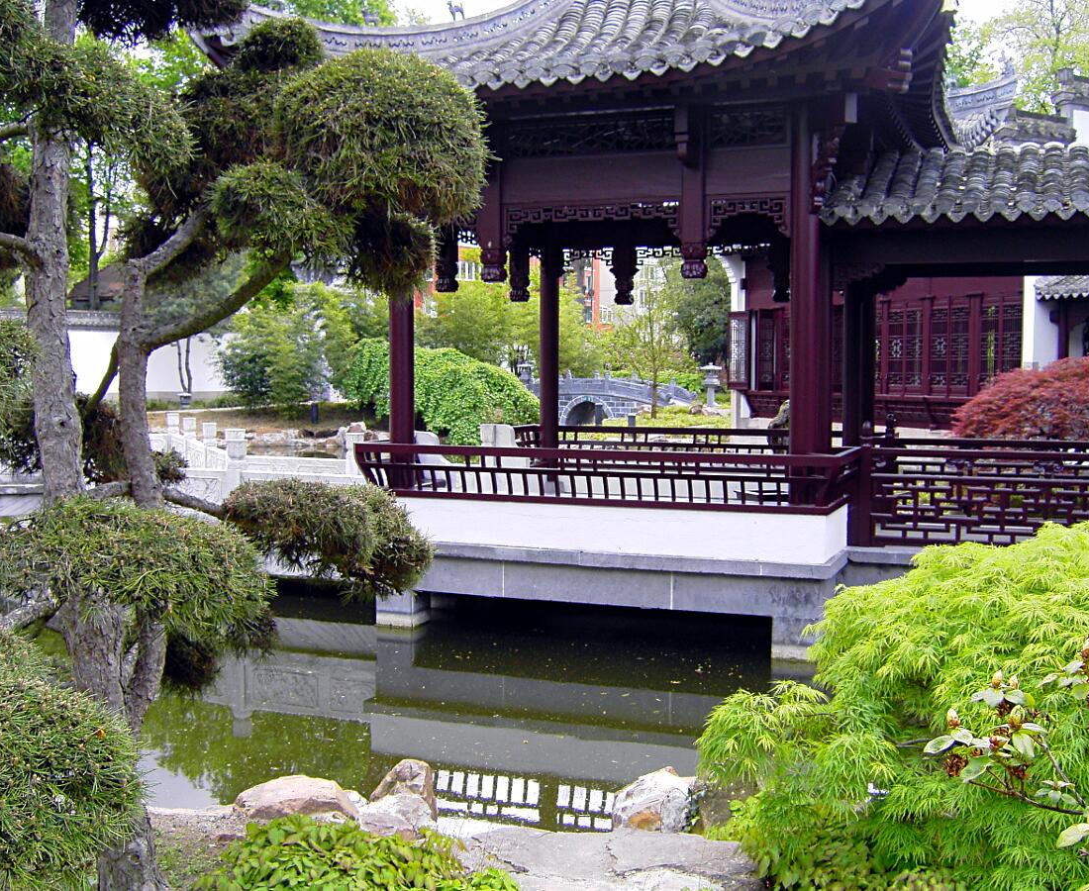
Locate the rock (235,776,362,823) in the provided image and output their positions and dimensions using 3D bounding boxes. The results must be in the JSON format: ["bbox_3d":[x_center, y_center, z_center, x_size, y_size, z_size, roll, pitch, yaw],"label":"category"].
[{"bbox_3d":[-1.397,2.007,6.779,0.690,0.240,0.414,0,5,0],"label":"rock"}]

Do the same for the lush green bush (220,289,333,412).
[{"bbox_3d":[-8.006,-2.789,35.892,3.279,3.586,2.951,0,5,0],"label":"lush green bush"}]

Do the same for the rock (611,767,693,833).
[{"bbox_3d":[0.593,1.958,6.645,0.455,0.323,0.387,0,5,0],"label":"rock"}]

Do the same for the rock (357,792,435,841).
[{"bbox_3d":[-0.806,2.024,6.509,0.411,0.240,0.370,0,5,0],"label":"rock"}]

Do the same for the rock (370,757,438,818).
[{"bbox_3d":[-0.803,1.974,6.897,0.381,0.348,0.324,0,5,0],"label":"rock"}]

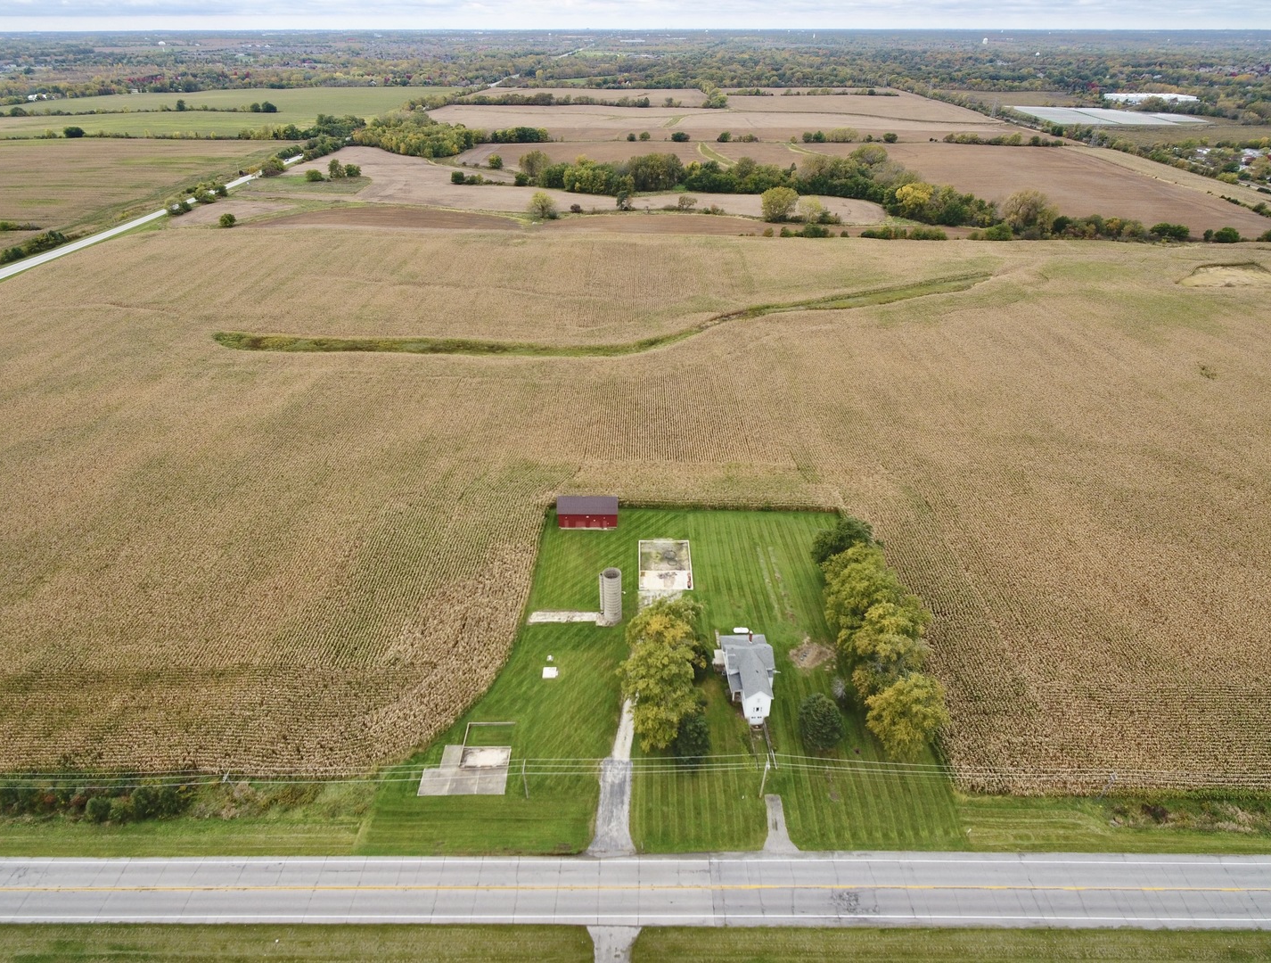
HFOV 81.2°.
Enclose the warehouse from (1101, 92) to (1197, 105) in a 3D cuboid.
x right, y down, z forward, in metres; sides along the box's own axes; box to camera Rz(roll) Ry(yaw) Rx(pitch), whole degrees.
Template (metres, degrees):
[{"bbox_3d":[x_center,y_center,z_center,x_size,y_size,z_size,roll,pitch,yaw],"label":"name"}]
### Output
[{"bbox_3d":[846.000,-628.280,1218.340,110.000,10.500,82.000,0,32,0],"label":"warehouse"}]

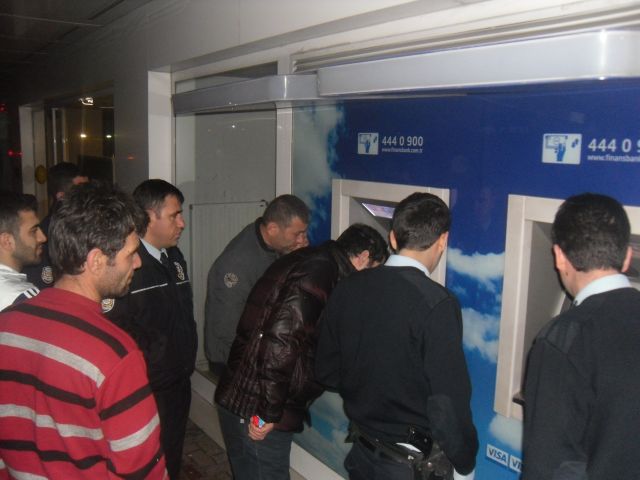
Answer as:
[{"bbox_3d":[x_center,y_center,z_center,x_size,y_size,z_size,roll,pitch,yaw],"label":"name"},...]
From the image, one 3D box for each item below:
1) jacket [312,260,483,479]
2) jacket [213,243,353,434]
[{"bbox_3d":[0.222,0.351,1.800,0.500,0.580,0.360,7,11,34],"label":"jacket"},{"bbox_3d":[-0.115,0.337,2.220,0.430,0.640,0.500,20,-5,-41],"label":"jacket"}]

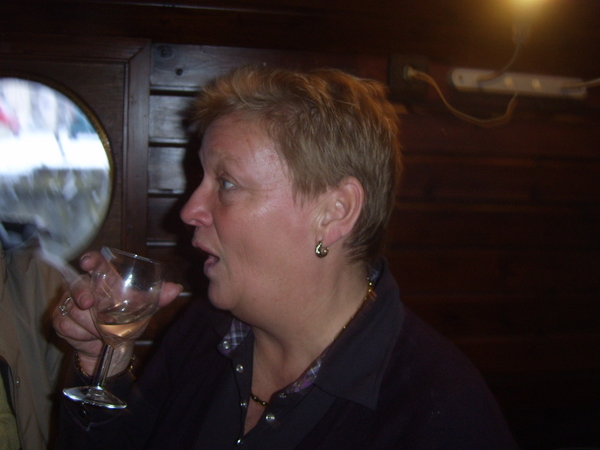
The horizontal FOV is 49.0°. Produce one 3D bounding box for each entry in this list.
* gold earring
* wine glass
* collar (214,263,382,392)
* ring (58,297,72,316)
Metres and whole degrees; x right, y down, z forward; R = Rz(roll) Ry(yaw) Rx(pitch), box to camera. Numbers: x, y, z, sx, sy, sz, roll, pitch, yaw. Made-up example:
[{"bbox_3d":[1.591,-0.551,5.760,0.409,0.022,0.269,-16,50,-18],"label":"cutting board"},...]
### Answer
[{"bbox_3d":[0.020,0.023,0.612,0.006,0.017,0.015,-3,-6,40],"label":"gold earring"},{"bbox_3d":[-0.183,0.102,0.655,0.070,0.144,0.070,14,-8,0],"label":"wine glass"},{"bbox_3d":[0.003,0.104,0.645,0.145,0.125,0.135,-3,-6,42],"label":"collar"},{"bbox_3d":[-0.233,0.082,0.660,0.007,0.021,0.021,19,0,24],"label":"ring"}]

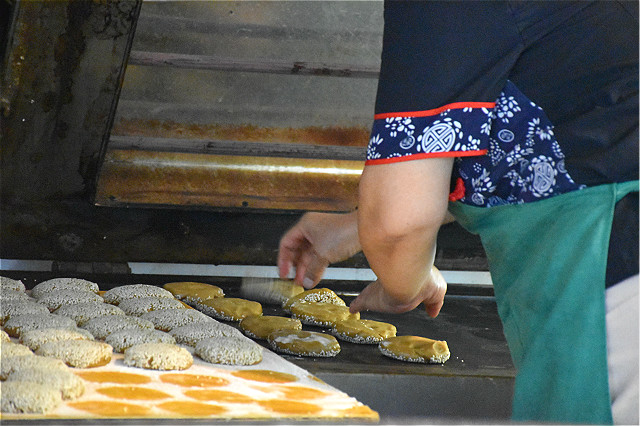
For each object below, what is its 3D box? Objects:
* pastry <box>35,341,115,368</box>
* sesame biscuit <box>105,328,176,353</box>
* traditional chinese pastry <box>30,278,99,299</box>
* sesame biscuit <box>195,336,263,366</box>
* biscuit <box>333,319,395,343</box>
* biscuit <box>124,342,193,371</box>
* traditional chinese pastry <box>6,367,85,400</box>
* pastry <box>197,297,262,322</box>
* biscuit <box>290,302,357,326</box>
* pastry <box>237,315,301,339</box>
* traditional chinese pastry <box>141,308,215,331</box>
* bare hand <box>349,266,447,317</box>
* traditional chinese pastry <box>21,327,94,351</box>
[{"bbox_3d":[-0.271,0.156,4.125,0.084,0.022,0.084,2,8,-23],"label":"pastry"},{"bbox_3d":[-0.211,0.151,4.388,0.085,0.021,0.085,4,8,0],"label":"sesame biscuit"},{"bbox_3d":[-0.322,0.099,4.706,0.086,0.021,0.086,4,8,0],"label":"traditional chinese pastry"},{"bbox_3d":[-0.107,0.162,4.363,0.082,0.021,0.082,4,8,0],"label":"sesame biscuit"},{"bbox_3d":[0.055,0.147,4.627,0.083,0.019,0.083,4,8,0],"label":"biscuit"},{"bbox_3d":[-0.180,0.160,4.164,0.079,0.022,0.079,2,8,-23],"label":"biscuit"},{"bbox_3d":[-0.289,0.180,3.934,0.083,0.022,0.083,2,8,-23],"label":"traditional chinese pastry"},{"bbox_3d":[-0.112,0.119,4.593,0.083,0.018,0.083,2,8,-23],"label":"pastry"},{"bbox_3d":[0.006,0.126,4.628,0.085,0.018,0.085,5,8,-1],"label":"biscuit"},{"bbox_3d":[-0.061,0.142,4.607,0.083,0.019,0.083,4,8,0],"label":"pastry"},{"bbox_3d":[-0.173,0.132,4.542,0.088,0.021,0.088,4,8,0],"label":"traditional chinese pastry"},{"bbox_3d":[0.097,0.098,4.668,0.105,0.065,0.120,2,9,-27],"label":"bare hand"},{"bbox_3d":[-0.295,0.144,4.203,0.084,0.022,0.084,2,8,-23],"label":"traditional chinese pastry"}]

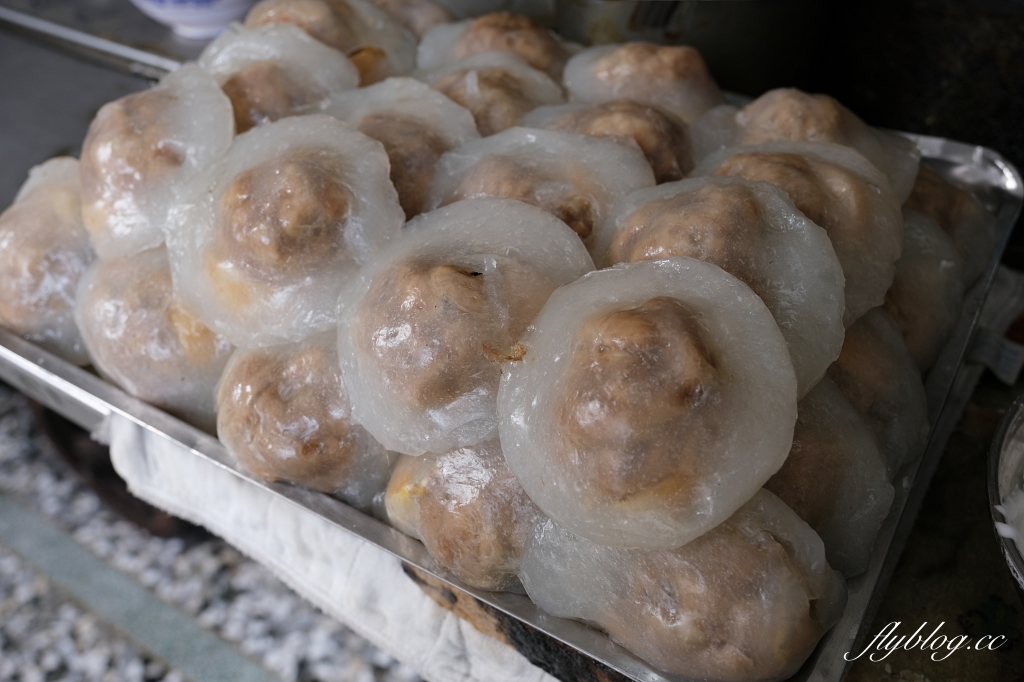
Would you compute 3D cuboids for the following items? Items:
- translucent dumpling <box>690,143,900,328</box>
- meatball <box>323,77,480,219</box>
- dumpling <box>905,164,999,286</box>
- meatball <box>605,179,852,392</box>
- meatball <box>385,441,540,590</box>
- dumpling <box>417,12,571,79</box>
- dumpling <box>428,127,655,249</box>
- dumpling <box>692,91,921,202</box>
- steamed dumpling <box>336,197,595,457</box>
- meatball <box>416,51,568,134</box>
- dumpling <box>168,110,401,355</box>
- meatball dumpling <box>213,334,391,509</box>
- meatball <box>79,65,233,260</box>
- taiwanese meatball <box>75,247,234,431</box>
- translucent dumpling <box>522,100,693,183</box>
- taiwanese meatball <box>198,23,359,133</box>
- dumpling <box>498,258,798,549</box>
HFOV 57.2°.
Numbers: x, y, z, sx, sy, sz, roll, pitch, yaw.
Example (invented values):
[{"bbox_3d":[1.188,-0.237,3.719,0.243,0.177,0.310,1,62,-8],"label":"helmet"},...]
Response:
[{"bbox_3d":[0.110,-0.048,0.358,0.080,0.042,0.080,5,64,16],"label":"translucent dumpling"},{"bbox_3d":[-0.053,-0.091,0.455,0.085,0.042,0.085,1,78,-3],"label":"meatball"},{"bbox_3d":[0.204,-0.058,0.455,0.084,0.042,0.084,4,55,-8],"label":"dumpling"},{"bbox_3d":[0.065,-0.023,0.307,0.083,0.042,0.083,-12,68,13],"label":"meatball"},{"bbox_3d":[-0.016,0.053,0.331,0.063,0.048,0.063,-3,52,4],"label":"meatball"},{"bbox_3d":[-0.009,-0.159,0.500,0.079,0.043,0.079,-1,41,-1],"label":"dumpling"},{"bbox_3d":[0.011,-0.057,0.340,0.082,0.042,0.082,1,67,2],"label":"dumpling"},{"bbox_3d":[0.126,-0.081,0.400,0.094,0.043,0.088,0,41,0],"label":"dumpling"},{"bbox_3d":[-0.017,-0.005,0.300,0.086,0.086,0.042,-4,-6,8],"label":"steamed dumpling"},{"bbox_3d":[-0.012,-0.130,0.515,0.085,0.042,0.085,0,66,0],"label":"meatball"},{"bbox_3d":[-0.079,-0.041,0.322,0.083,0.083,0.042,-6,-7,-9],"label":"dumpling"},{"bbox_3d":[-0.090,0.023,0.405,0.084,0.050,0.084,6,52,0],"label":"meatball dumpling"},{"bbox_3d":[-0.157,-0.080,0.405,0.086,0.042,0.086,-9,75,19],"label":"meatball"},{"bbox_3d":[-0.156,-0.010,0.398,0.075,0.047,0.075,-1,68,2],"label":"taiwanese meatball"},{"bbox_3d":[0.044,-0.093,0.425,0.075,0.043,0.075,4,44,5],"label":"translucent dumpling"},{"bbox_3d":[-0.122,-0.131,0.480,0.085,0.042,0.085,-2,75,5],"label":"taiwanese meatball"},{"bbox_3d":[0.035,0.014,0.249,0.083,0.042,0.083,-2,79,10],"label":"dumpling"}]

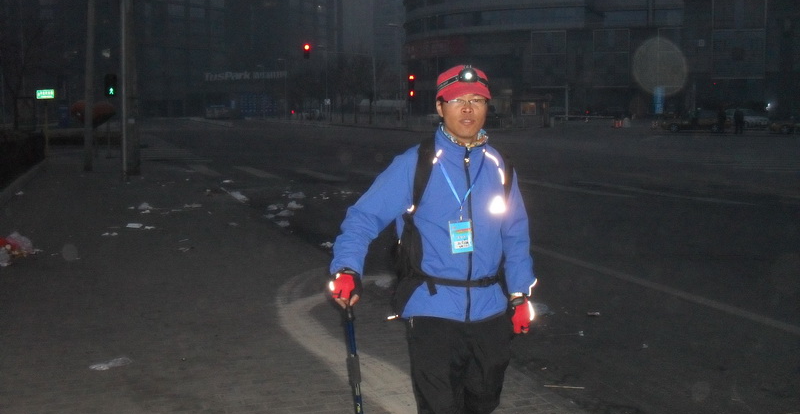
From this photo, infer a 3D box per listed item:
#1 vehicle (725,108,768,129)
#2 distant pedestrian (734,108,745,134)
[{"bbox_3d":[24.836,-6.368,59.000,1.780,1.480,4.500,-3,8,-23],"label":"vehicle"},{"bbox_3d":[21.951,-5.573,52.300,0.540,1.700,0.350,3,7,22],"label":"distant pedestrian"}]

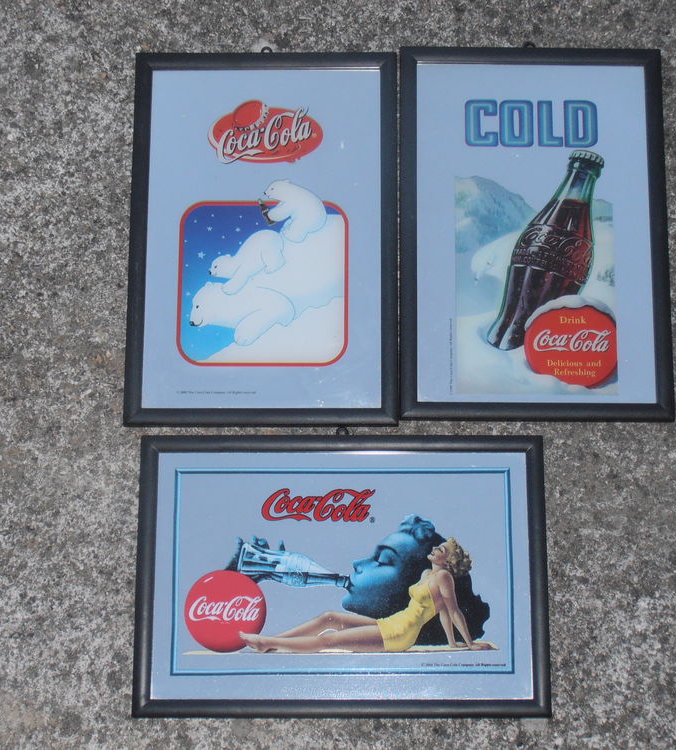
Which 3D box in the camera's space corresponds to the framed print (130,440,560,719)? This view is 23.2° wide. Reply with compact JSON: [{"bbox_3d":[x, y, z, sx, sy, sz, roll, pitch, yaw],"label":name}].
[{"bbox_3d":[0.003,0.155,1.285,0.320,0.015,0.220,0,77,0],"label":"framed print"}]

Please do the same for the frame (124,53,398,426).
[{"bbox_3d":[-0.061,-0.115,1.351,0.220,0.015,0.320,0,77,0],"label":"frame"}]

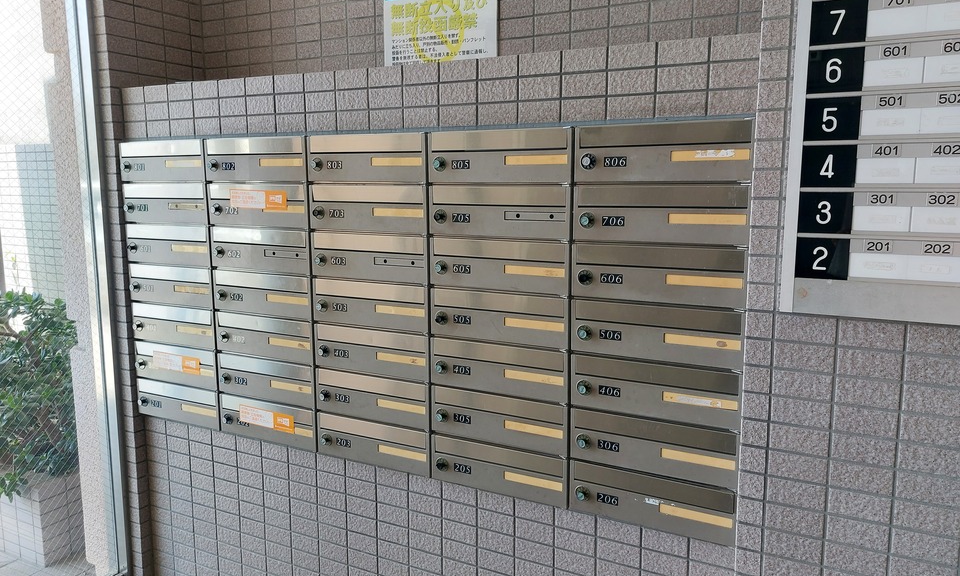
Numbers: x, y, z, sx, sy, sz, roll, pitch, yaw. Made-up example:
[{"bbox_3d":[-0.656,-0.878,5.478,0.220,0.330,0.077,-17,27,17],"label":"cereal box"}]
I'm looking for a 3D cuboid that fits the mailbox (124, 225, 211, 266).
[{"bbox_3d":[-0.891,-0.140,2.083,0.357,0.121,0.200,4,10,25],"label":"mailbox"}]

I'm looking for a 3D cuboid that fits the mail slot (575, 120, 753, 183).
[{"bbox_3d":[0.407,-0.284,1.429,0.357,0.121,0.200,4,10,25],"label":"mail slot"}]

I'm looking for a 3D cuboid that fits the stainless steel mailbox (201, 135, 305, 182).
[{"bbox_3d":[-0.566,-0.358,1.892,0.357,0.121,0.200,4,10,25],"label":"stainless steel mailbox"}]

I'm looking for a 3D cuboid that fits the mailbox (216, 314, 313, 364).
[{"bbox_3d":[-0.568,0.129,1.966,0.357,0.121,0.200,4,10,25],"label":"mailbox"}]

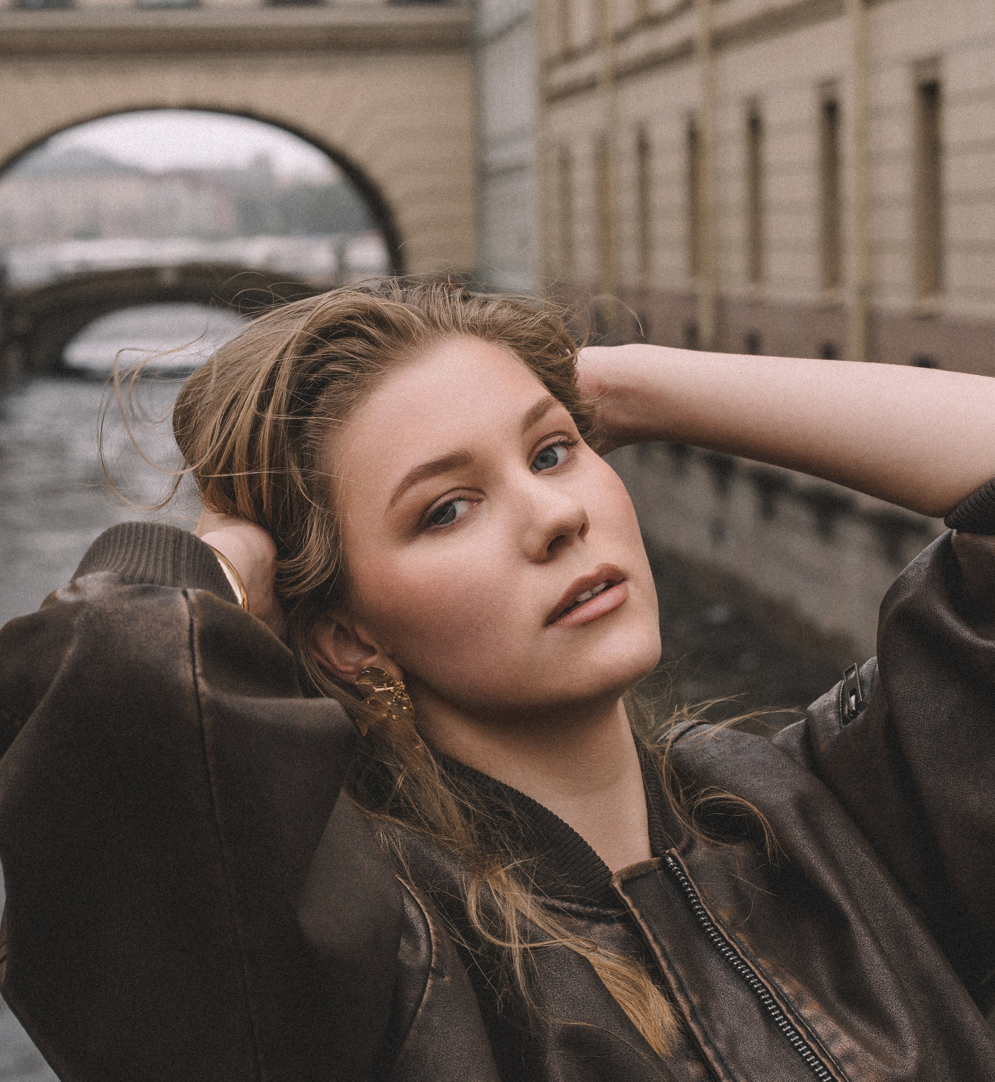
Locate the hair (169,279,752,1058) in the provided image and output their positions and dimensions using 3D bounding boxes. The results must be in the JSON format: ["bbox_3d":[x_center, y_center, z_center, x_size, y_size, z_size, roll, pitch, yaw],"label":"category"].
[{"bbox_3d":[0.002,0.058,1.695,0.210,0.385,0.240,-25,-8,-26],"label":"hair"}]

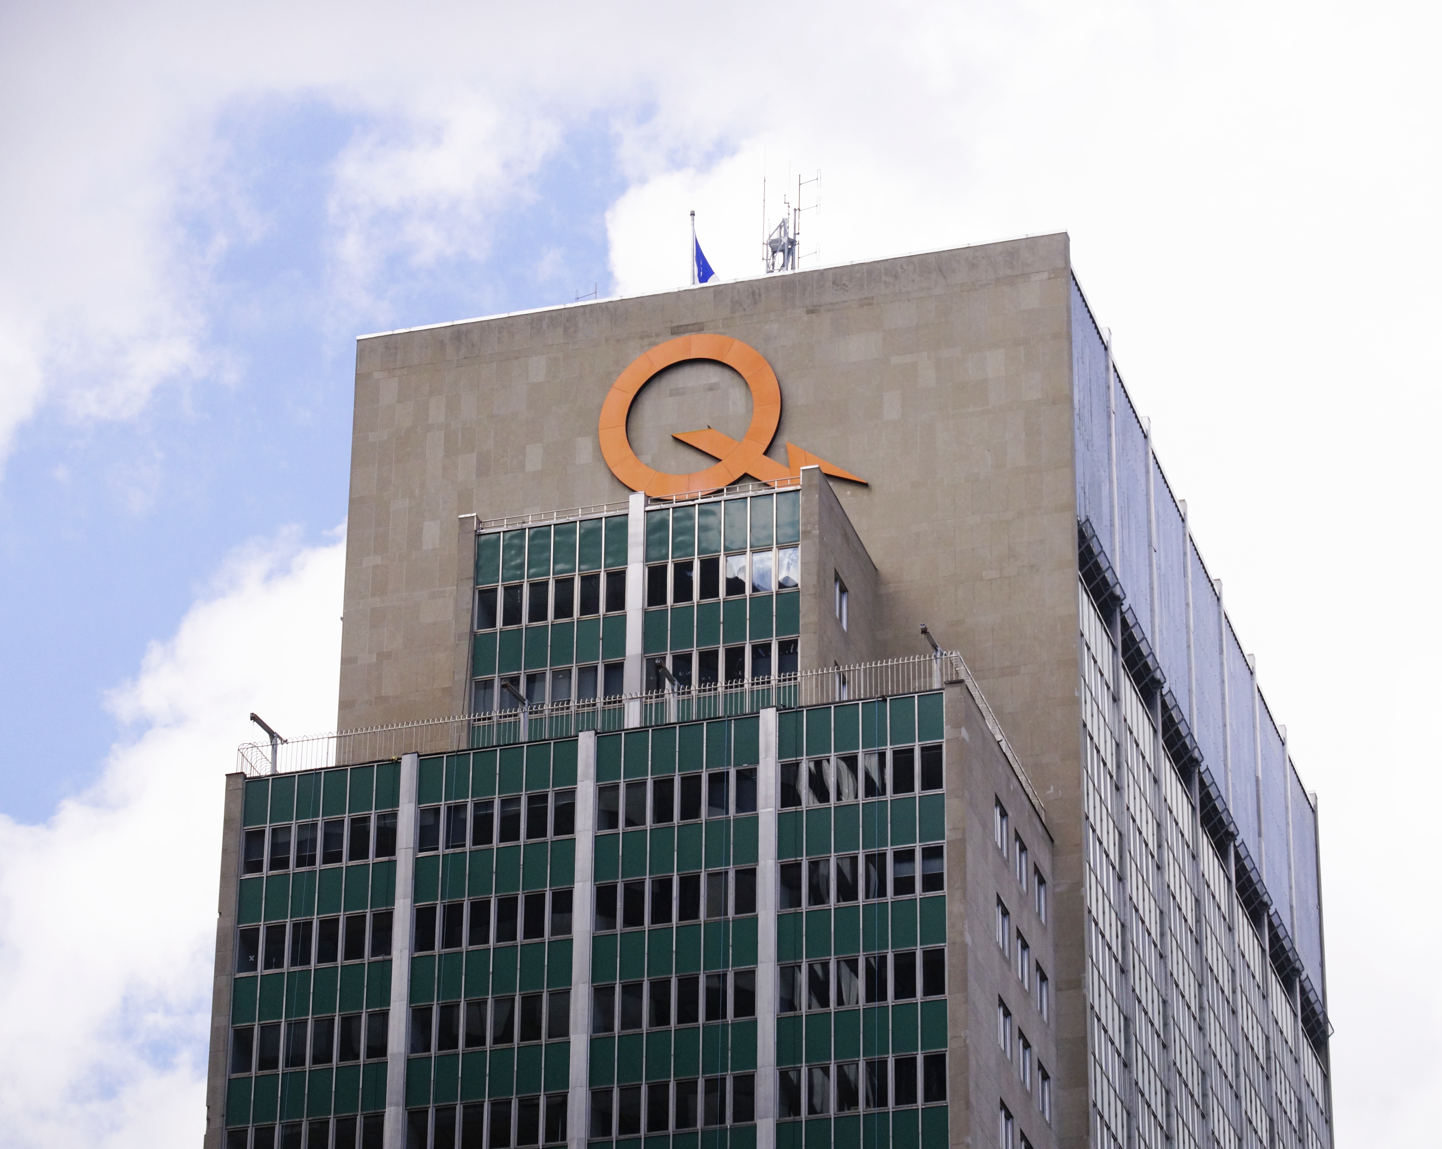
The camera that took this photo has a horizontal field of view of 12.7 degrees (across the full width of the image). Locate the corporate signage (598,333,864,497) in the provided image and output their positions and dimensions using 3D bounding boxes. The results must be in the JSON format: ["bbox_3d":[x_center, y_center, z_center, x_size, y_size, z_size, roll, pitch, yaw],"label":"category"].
[{"bbox_3d":[0.334,-5.495,219.374,9.519,6.916,0.400,-7,-30,14],"label":"corporate signage"}]

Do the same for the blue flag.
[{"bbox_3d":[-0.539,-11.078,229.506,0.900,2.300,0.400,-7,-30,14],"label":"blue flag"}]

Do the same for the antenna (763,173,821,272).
[{"bbox_3d":[2.505,-12.105,230.165,2.000,5.300,1.600,-7,-30,14],"label":"antenna"}]

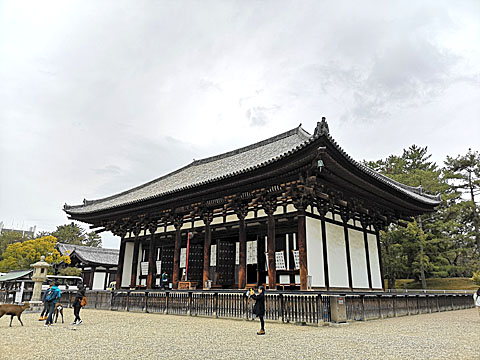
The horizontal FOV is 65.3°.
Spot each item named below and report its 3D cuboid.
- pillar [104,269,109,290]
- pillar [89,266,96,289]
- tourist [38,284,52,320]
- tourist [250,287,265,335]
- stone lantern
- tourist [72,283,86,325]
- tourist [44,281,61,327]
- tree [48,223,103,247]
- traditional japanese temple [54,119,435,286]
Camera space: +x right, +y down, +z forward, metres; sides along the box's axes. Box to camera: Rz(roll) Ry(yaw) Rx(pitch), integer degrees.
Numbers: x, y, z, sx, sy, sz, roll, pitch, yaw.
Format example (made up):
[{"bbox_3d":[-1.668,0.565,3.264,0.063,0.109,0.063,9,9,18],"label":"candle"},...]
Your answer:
[{"bbox_3d":[-17.625,13.767,49.696,0.380,3.860,0.380,-14,-22,40],"label":"pillar"},{"bbox_3d":[-18.993,13.306,48.242,0.380,3.889,0.380,-14,-22,40],"label":"pillar"},{"bbox_3d":[-9.649,6.043,18.652,0.620,1.777,0.500,12,-20,-34],"label":"tourist"},{"bbox_3d":[0.655,4.633,13.361,0.600,1.609,0.480,0,-17,3],"label":"tourist"},{"bbox_3d":[-14.426,7.412,27.131,1.500,3.733,1.500,-14,-22,40],"label":"stone lantern"},{"bbox_3d":[-7.162,5.527,16.762,0.600,1.722,0.500,6,-18,-19],"label":"tourist"},{"bbox_3d":[-8.025,5.281,15.947,0.560,1.715,0.550,0,-17,0],"label":"tourist"},{"bbox_3d":[-29.574,14.369,67.516,9.000,13.424,9.500,-14,-22,40],"label":"tree"},{"bbox_3d":[0.305,4.050,40.420,33.300,17.100,23.441,-14,-22,40],"label":"traditional japanese temple"}]

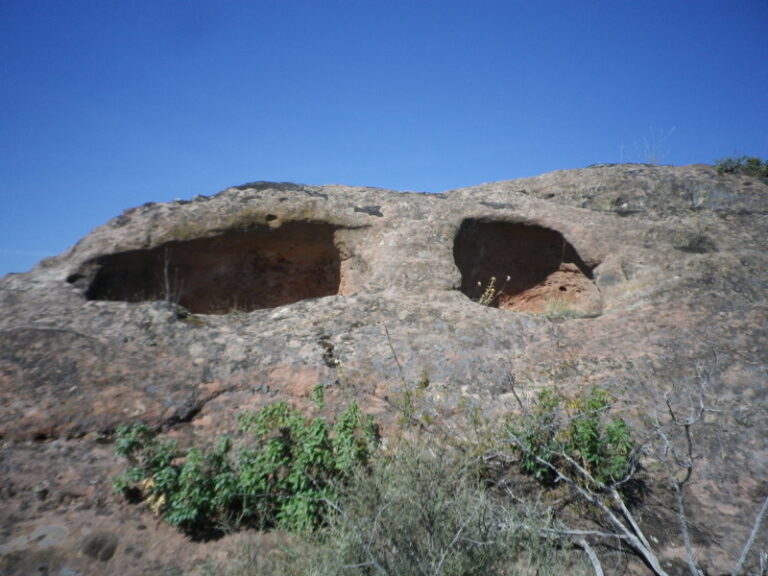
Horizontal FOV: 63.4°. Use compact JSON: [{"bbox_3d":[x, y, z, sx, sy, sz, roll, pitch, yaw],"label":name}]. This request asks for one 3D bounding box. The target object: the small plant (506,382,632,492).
[{"bbox_3d":[1.419,1.116,4.700,0.920,0.720,0.700,0,-6,0],"label":"small plant"}]

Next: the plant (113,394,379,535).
[{"bbox_3d":[-1.003,1.257,4.500,1.820,0.900,0.850,0,-6,0],"label":"plant"}]

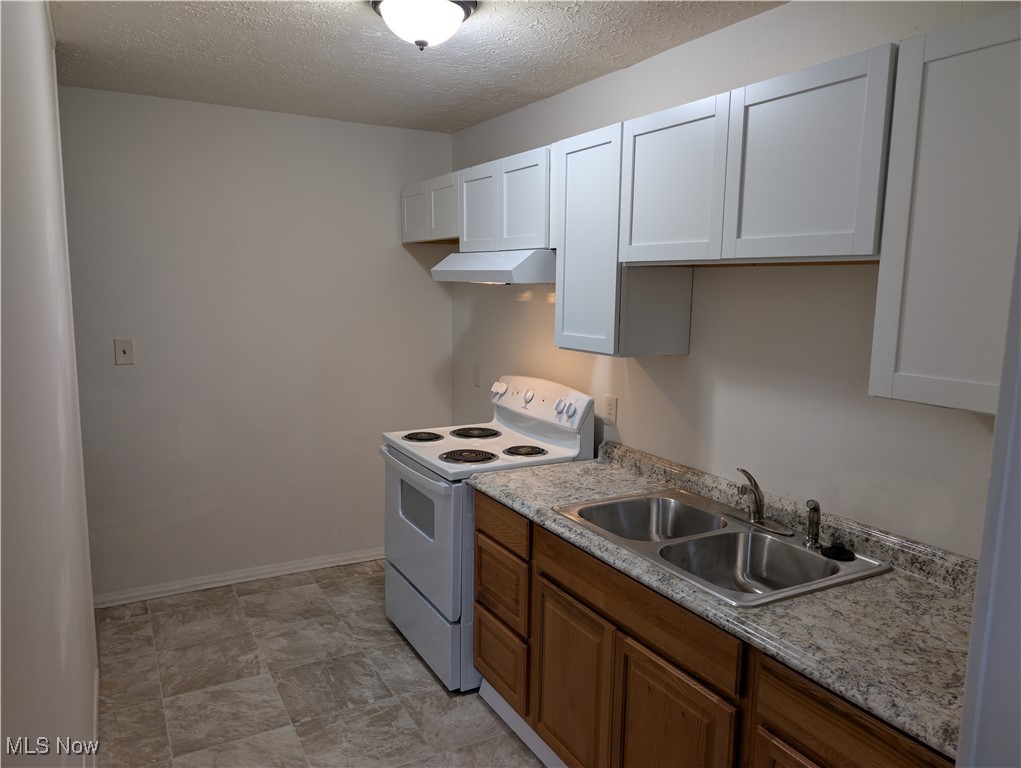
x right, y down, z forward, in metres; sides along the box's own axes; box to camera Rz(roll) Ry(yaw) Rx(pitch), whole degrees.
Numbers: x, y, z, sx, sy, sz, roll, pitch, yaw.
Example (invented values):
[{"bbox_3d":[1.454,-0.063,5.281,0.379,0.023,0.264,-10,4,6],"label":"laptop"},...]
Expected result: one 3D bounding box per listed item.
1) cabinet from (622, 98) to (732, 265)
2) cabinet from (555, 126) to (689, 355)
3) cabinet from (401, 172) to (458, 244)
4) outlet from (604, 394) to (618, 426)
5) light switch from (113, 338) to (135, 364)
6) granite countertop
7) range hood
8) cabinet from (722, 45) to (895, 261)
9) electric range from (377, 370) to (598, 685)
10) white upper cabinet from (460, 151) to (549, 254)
[{"bbox_3d":[0.609,-0.588,2.167,0.330,0.448,0.448,-4,9,-29],"label":"cabinet"},{"bbox_3d":[0.400,-0.491,2.551,0.330,0.753,0.387,-4,9,-29],"label":"cabinet"},{"bbox_3d":[-0.279,-0.894,3.703,0.330,0.300,0.750,-4,9,-29],"label":"cabinet"},{"bbox_3d":[0.417,0.109,2.924,0.008,0.118,0.075,-4,9,-29],"label":"outlet"},{"bbox_3d":[-1.846,-0.154,3.391,0.076,0.120,0.010,-4,9,-29],"label":"light switch"},{"bbox_3d":[0.569,0.428,2.051,0.638,0.118,1.828,-4,9,-29],"label":"granite countertop"},{"bbox_3d":[0.032,-0.499,3.058,0.472,0.129,0.770,-4,9,-29],"label":"range hood"},{"bbox_3d":[0.832,-0.529,1.781,0.330,0.448,0.452,-4,9,-29],"label":"cabinet"},{"bbox_3d":[-0.135,0.591,3.196,0.700,1.185,0.760,-4,9,-29],"label":"electric range"},{"bbox_3d":[0.097,-0.752,3.054,0.330,0.375,0.775,-4,9,-29],"label":"white upper cabinet"}]

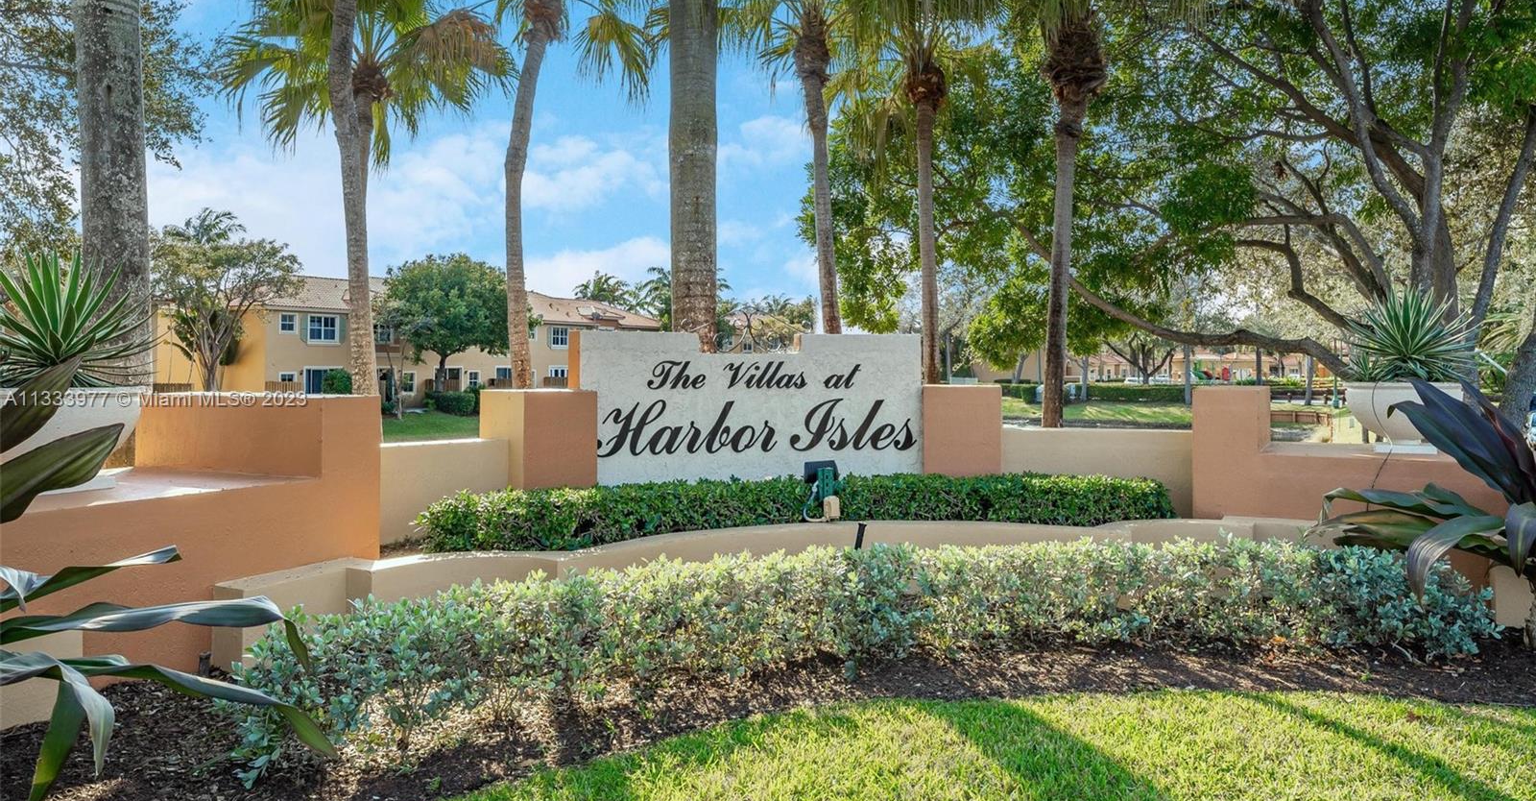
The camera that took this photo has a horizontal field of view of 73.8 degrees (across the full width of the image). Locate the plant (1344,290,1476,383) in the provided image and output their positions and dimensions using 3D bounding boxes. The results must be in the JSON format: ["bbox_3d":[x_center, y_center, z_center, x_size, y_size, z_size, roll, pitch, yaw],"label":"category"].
[{"bbox_3d":[4.892,-0.489,7.788,1.000,0.700,0.970,0,2,0],"label":"plant"}]

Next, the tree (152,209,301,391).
[{"bbox_3d":[-23.872,-3.538,44.908,6.700,8.530,6.300,0,2,0],"label":"tree"}]

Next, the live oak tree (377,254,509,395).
[{"bbox_3d":[-15.994,-3.410,50.916,6.800,7.880,6.500,0,2,0],"label":"live oak tree"}]

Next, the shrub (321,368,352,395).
[{"bbox_3d":[-20.594,-0.529,49.009,1.650,2.040,1.600,0,2,0],"label":"shrub"}]

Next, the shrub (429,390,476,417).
[{"bbox_3d":[-14.183,0.135,46.029,2.100,1.240,1.700,0,2,0],"label":"shrub"}]

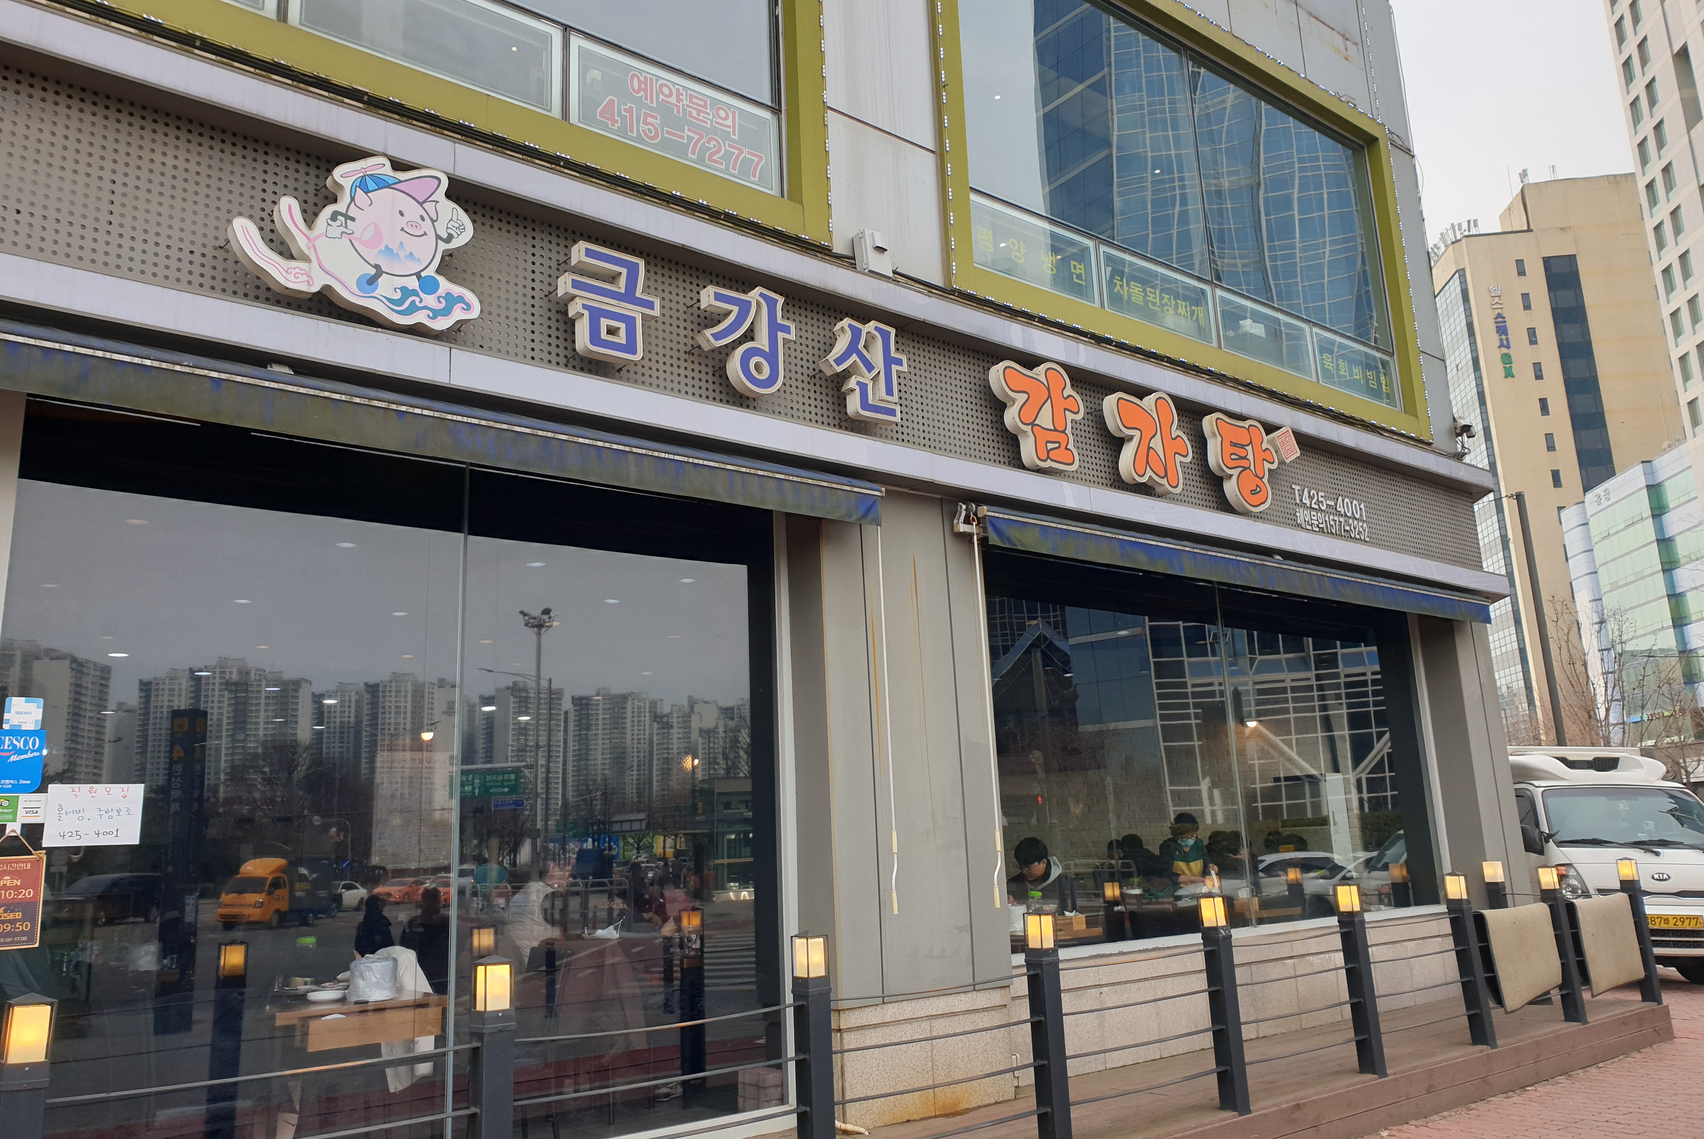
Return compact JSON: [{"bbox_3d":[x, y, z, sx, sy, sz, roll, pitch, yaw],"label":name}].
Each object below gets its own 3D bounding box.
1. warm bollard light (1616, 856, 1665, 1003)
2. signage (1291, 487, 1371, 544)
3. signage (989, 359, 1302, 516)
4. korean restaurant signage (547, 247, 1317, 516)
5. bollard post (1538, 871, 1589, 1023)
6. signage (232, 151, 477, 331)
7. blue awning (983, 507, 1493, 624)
[{"bbox_3d":[5.772,2.645,9.371,0.101,1.027,0.101,8,-17,-38],"label":"warm bollard light"},{"bbox_3d":[3.779,-0.439,10.006,1.021,0.326,0.050,8,-17,-38],"label":"signage"},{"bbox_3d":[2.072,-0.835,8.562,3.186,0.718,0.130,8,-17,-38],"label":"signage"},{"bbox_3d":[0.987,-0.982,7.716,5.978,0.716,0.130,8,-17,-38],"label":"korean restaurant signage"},{"bbox_3d":[4.764,2.516,8.574,0.101,1.009,0.101,8,-17,-38],"label":"bollard post"},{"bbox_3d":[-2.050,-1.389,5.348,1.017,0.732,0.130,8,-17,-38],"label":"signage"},{"bbox_3d":[3.071,0.053,9.209,6.027,0.289,0.252,8,-17,-38],"label":"blue awning"}]

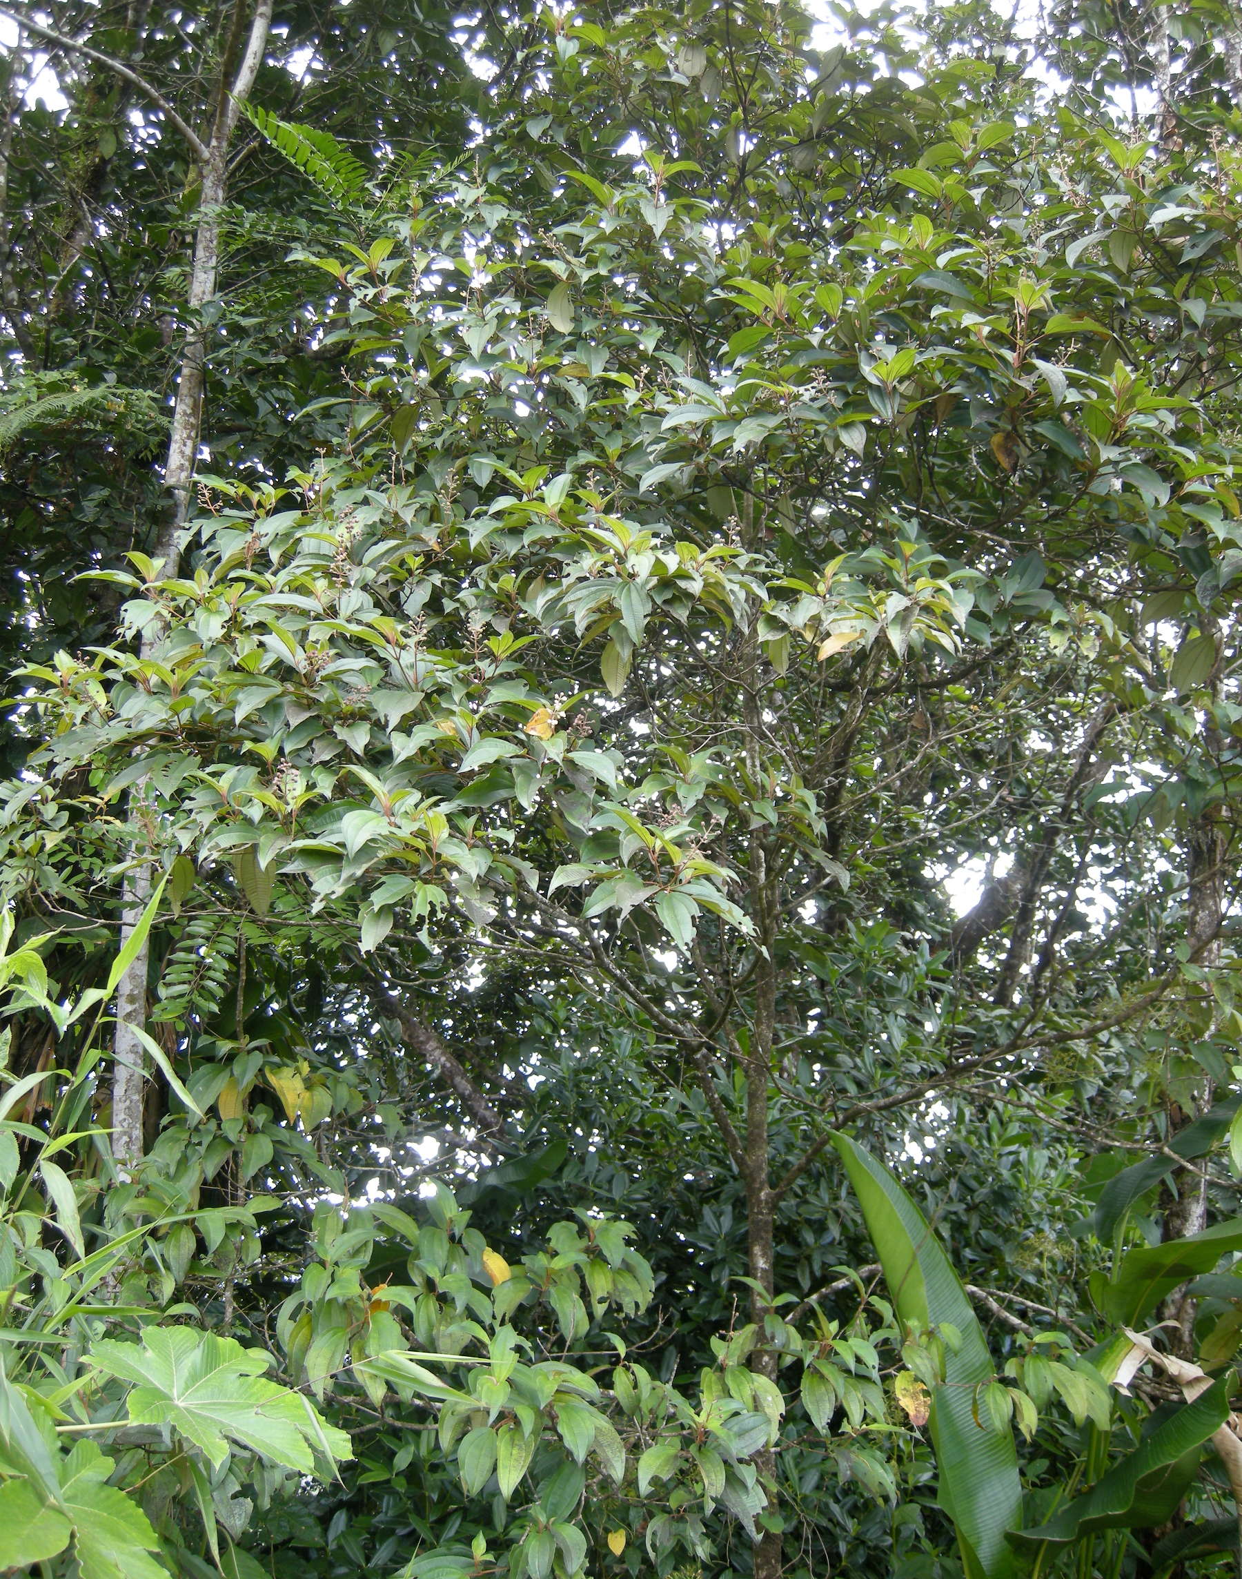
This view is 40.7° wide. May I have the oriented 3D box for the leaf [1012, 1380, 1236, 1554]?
[{"bbox_3d":[1.158,1.561,3.900,0.530,0.200,0.250,-32,12,-9],"label":"leaf"}]

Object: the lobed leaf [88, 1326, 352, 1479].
[{"bbox_3d":[-0.635,0.972,2.700,0.390,0.100,0.360,17,17,14],"label":"lobed leaf"}]

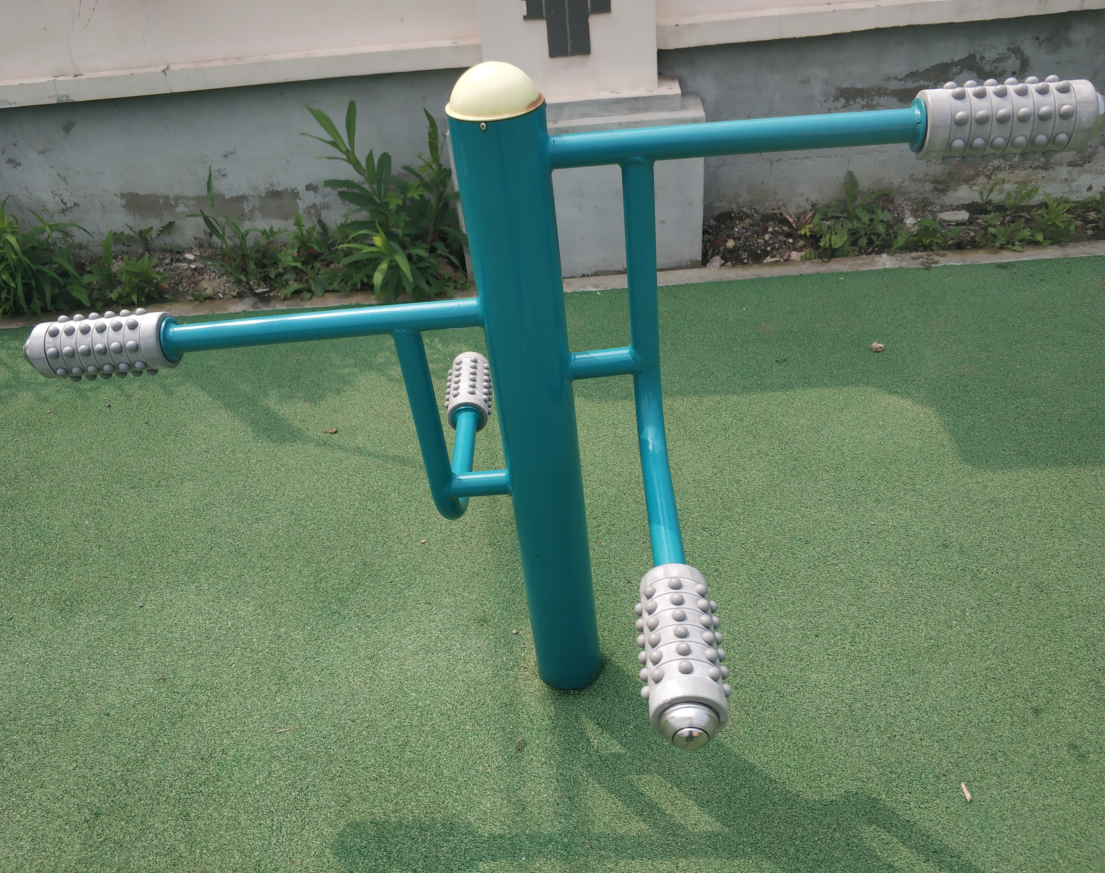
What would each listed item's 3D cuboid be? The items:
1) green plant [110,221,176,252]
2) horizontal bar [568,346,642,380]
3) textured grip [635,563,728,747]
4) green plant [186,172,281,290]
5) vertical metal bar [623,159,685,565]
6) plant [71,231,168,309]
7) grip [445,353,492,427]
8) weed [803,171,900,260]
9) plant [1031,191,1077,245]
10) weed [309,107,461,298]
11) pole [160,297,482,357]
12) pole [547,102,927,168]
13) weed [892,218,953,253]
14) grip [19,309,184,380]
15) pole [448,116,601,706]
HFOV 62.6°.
[{"bbox_3d":[-1.441,-0.709,3.206,0.234,0.105,0.150,-3,38,5],"label":"green plant"},{"bbox_3d":[0.076,-0.105,1.303,0.102,0.039,0.039,-5,38,2],"label":"horizontal bar"},{"bbox_3d":[0.143,0.246,1.006,0.095,0.095,0.208,-5,38,3],"label":"textured grip"},{"bbox_3d":[-1.066,-0.709,3.039,0.318,0.349,0.240,-3,38,5],"label":"green plant"},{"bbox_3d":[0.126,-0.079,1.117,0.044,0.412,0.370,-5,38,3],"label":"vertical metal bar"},{"bbox_3d":[-1.491,-0.590,3.114,0.319,0.216,0.268,-4,38,4],"label":"plant"},{"bbox_3d":[-0.169,-0.099,1.867,0.094,0.094,0.207,-5,38,2],"label":"grip"},{"bbox_3d":[0.948,-0.732,2.884,0.313,0.188,0.240,-3,38,5],"label":"weed"},{"bbox_3d":[1.552,-0.688,2.820,0.134,0.144,0.124,-4,38,4],"label":"plant"},{"bbox_3d":[-0.555,-0.752,2.890,0.494,0.567,0.371,-4,38,4],"label":"weed"},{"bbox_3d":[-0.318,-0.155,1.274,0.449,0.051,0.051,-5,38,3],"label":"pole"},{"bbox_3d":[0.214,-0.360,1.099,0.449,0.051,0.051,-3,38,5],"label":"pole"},{"bbox_3d":[1.157,-0.646,2.841,0.189,0.075,0.160,-3,38,5],"label":"weed"},{"bbox_3d":[-0.640,-0.125,1.274,0.207,0.094,0.094,-5,38,3],"label":"grip"},{"bbox_3d":[-0.017,0.022,1.417,0.117,1.069,0.117,-4,38,4],"label":"pole"}]

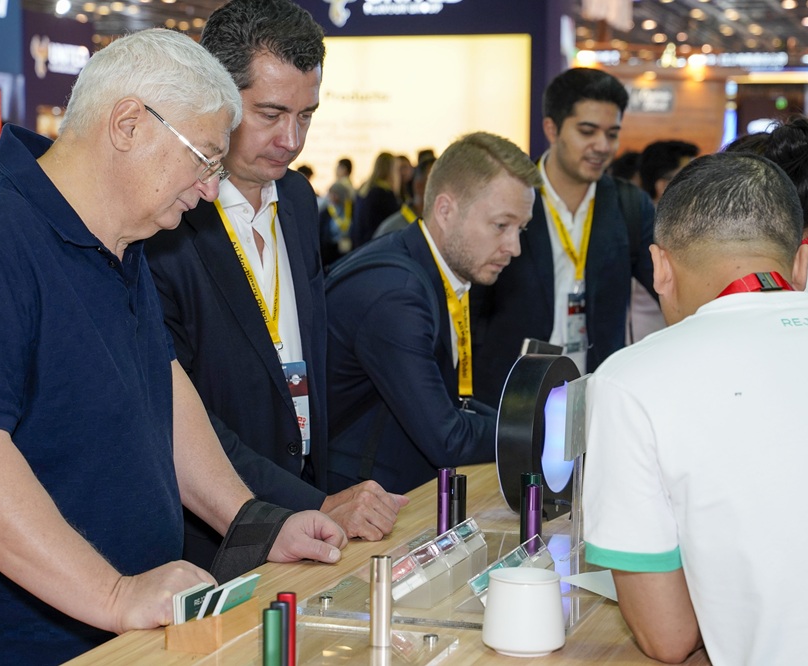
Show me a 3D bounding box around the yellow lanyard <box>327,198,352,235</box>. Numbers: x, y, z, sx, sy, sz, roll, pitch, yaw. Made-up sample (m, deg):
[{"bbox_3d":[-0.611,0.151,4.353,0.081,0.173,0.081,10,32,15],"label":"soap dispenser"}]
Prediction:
[{"bbox_3d":[-0.532,-0.993,15.000,0.200,0.330,0.140,1,5,9],"label":"yellow lanyard"}]

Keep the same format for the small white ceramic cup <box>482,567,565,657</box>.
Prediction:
[{"bbox_3d":[0.122,0.282,1.817,0.084,0.078,0.084,1,5,0],"label":"small white ceramic cup"}]

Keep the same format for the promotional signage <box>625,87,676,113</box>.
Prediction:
[{"bbox_3d":[3.085,-2.898,22.500,0.610,0.370,0.050,1,5,6],"label":"promotional signage"}]

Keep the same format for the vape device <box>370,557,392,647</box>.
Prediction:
[{"bbox_3d":[-0.022,0.265,1.786,0.021,0.088,0.021,0,5,-6],"label":"vape device"}]

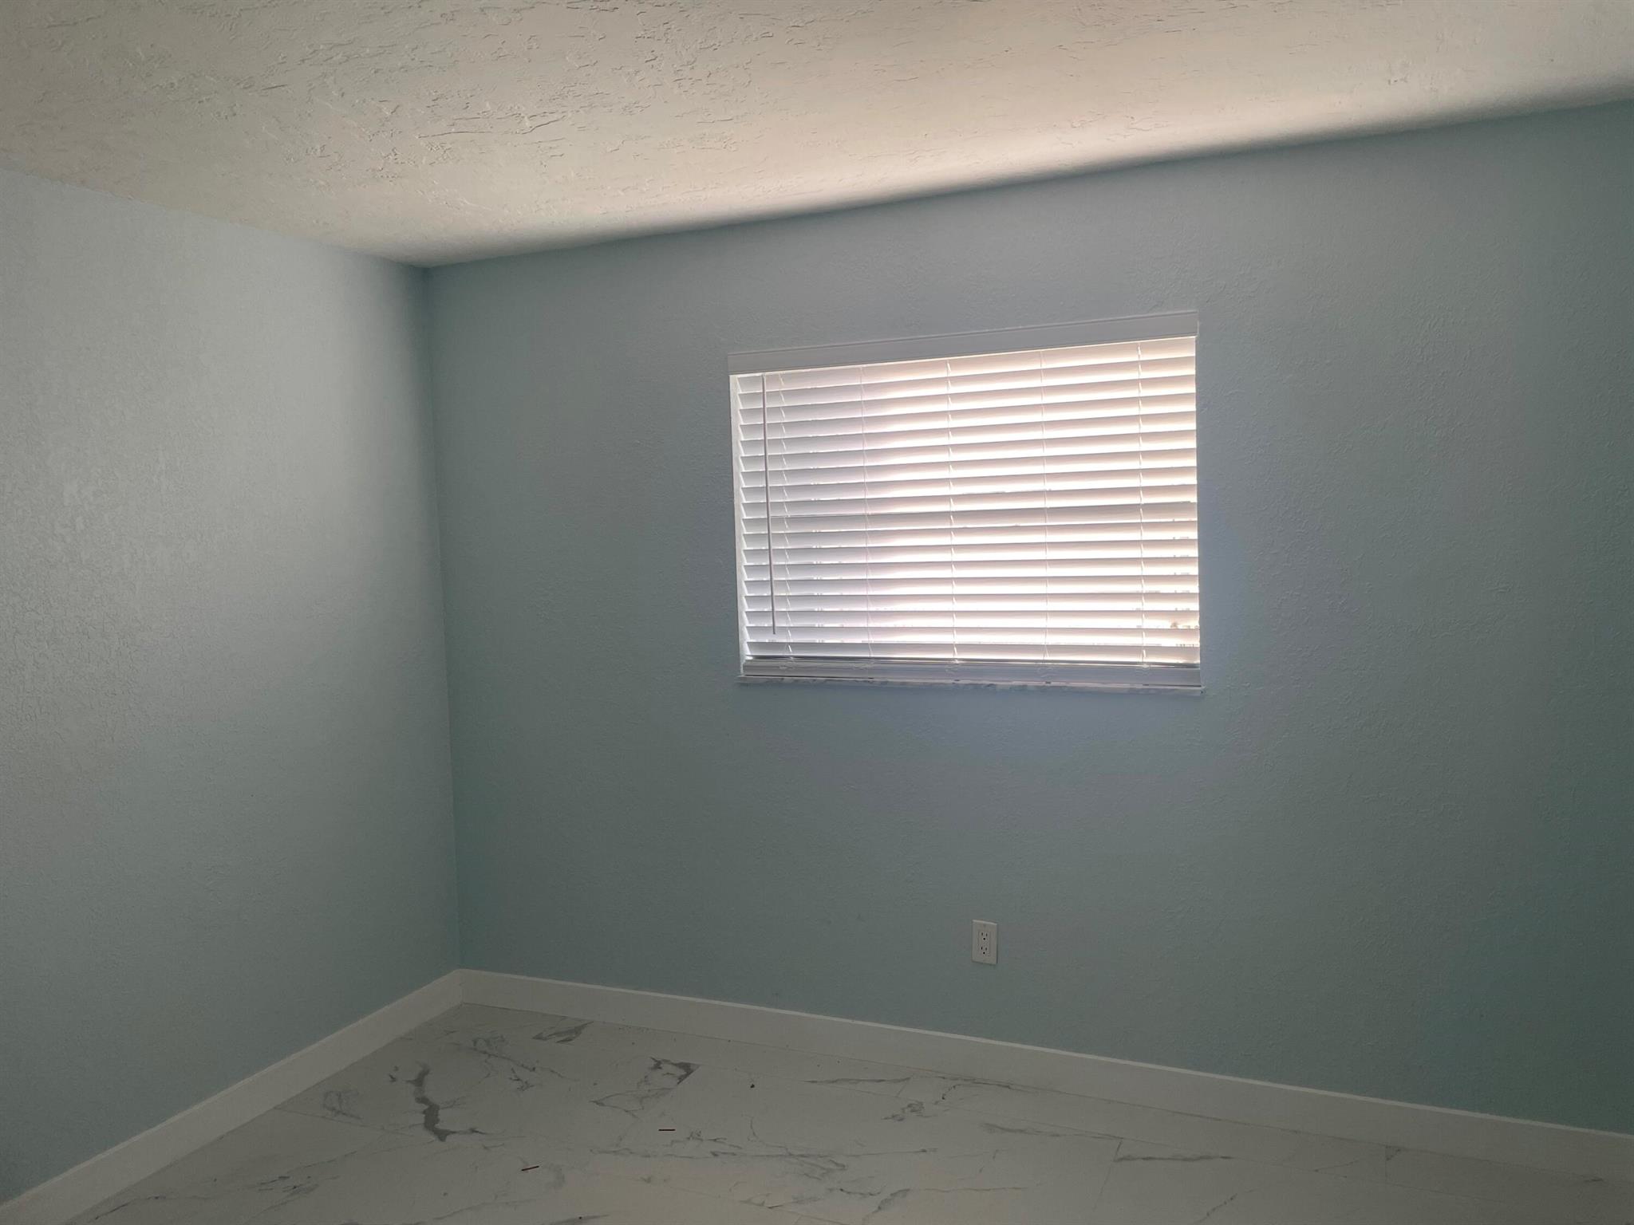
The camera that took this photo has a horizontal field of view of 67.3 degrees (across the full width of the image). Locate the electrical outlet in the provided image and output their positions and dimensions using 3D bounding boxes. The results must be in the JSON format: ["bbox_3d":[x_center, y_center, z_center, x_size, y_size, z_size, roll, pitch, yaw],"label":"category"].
[{"bbox_3d":[0.460,0.906,3.361,0.070,0.115,0.008,0,4,23],"label":"electrical outlet"}]

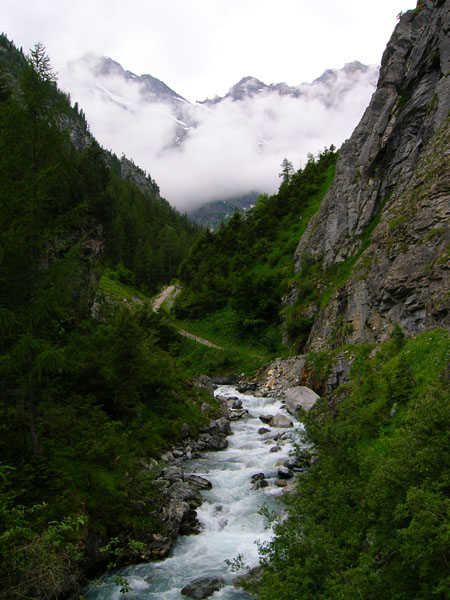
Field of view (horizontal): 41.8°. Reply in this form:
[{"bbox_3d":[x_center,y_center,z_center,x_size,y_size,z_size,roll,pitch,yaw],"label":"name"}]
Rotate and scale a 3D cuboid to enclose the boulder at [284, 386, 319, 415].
[{"bbox_3d":[4.970,6.510,38.000,2.200,1.800,2.000,0,0,0],"label":"boulder"}]

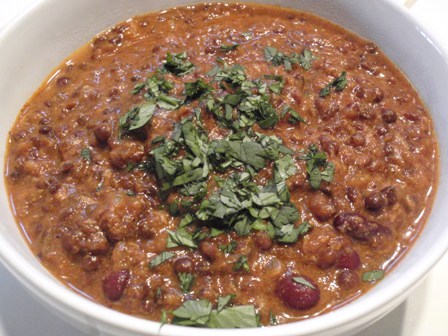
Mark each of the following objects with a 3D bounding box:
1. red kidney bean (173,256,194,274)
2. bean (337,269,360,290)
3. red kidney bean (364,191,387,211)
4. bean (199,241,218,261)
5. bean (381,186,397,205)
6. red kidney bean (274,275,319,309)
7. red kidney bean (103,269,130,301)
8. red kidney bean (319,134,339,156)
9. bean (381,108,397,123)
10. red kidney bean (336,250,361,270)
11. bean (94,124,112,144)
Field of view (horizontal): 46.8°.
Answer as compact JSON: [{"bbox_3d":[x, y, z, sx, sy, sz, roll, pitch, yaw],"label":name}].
[{"bbox_3d":[-0.013,0.033,0.172,0.008,0.006,0.007,5,53,6],"label":"red kidney bean"},{"bbox_3d":[0.041,0.037,0.170,0.008,0.006,0.007,-2,52,2],"label":"bean"},{"bbox_3d":[0.055,0.012,0.189,0.008,0.007,0.007,-2,52,2],"label":"red kidney bean"},{"bbox_3d":[-0.006,0.028,0.179,0.006,0.005,0.008,-36,59,-22],"label":"bean"},{"bbox_3d":[0.059,0.010,0.187,0.006,0.006,0.008,32,60,24],"label":"bean"},{"bbox_3d":[0.024,0.040,0.166,0.015,0.009,0.011,19,55,16],"label":"red kidney bean"},{"bbox_3d":[-0.036,0.039,0.173,0.007,0.006,0.011,19,56,17],"label":"red kidney bean"},{"bbox_3d":[0.041,-0.009,0.203,0.007,0.006,0.011,-24,55,-15],"label":"red kidney bean"},{"bbox_3d":[0.068,-0.022,0.214,0.006,0.006,0.006,-2,52,2],"label":"bean"},{"bbox_3d":[0.041,0.031,0.172,0.010,0.007,0.008,0,52,2],"label":"red kidney bean"},{"bbox_3d":[-0.050,-0.014,0.215,0.007,0.007,0.007,-2,52,2],"label":"bean"}]

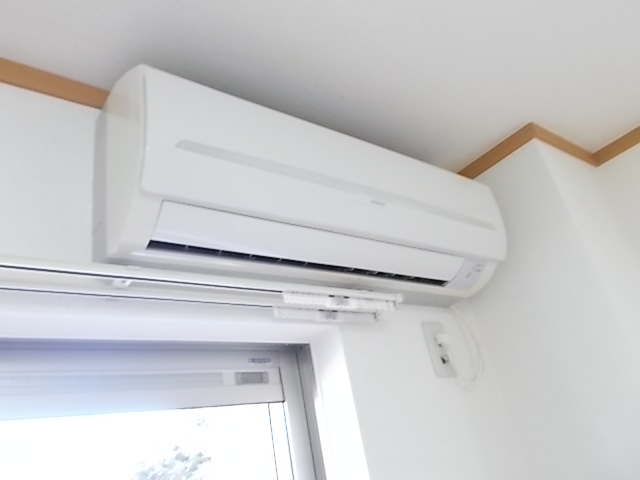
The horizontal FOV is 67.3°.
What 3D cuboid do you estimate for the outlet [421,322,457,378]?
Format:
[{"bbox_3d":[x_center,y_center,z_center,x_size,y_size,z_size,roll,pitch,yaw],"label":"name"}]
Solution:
[{"bbox_3d":[0.266,0.236,1.043,0.071,0.121,0.014,10,-33,-36],"label":"outlet"}]

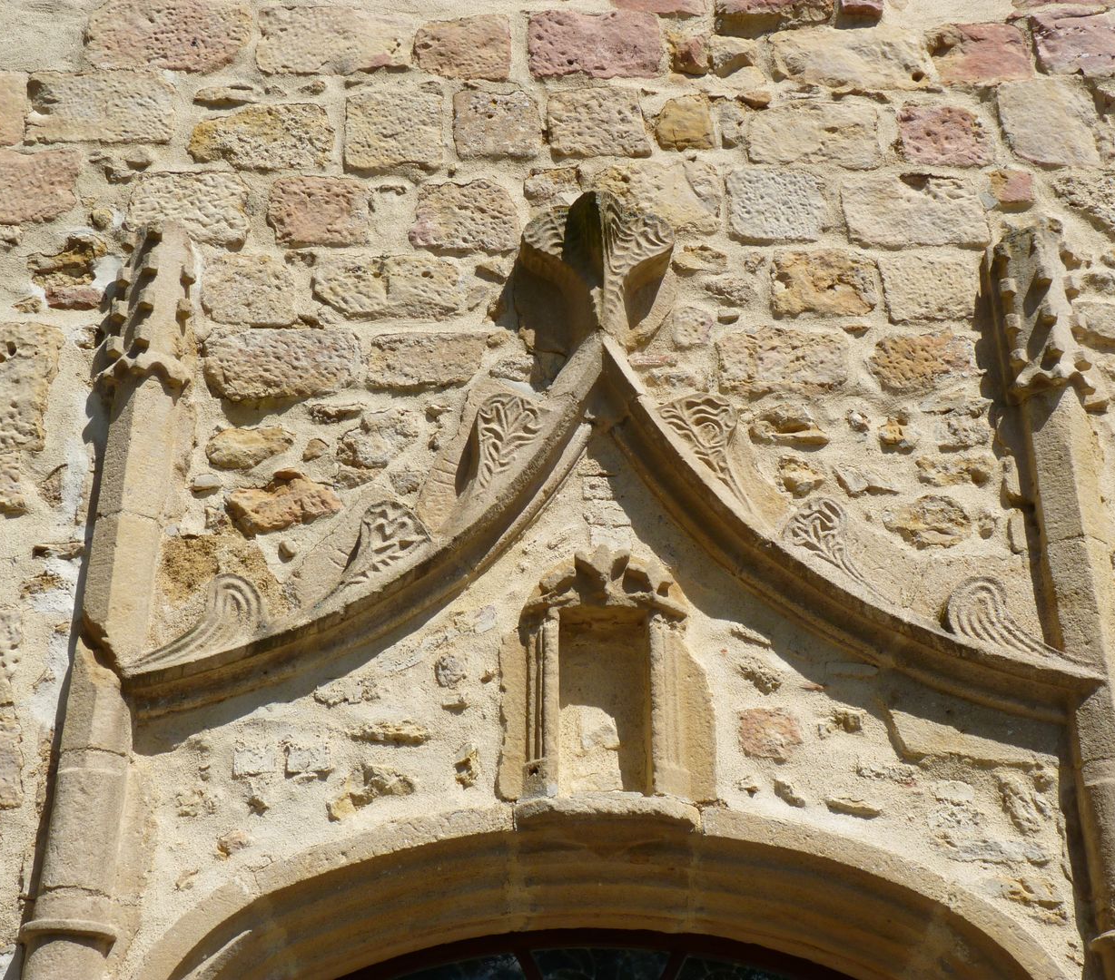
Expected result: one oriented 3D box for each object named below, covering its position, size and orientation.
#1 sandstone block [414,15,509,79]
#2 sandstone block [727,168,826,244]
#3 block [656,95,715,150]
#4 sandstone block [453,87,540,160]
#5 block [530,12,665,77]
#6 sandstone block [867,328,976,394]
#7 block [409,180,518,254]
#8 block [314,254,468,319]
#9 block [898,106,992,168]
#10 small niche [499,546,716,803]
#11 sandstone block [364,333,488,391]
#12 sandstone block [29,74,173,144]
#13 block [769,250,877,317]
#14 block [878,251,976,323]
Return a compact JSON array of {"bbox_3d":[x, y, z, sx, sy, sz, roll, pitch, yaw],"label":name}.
[{"bbox_3d":[-0.298,-1.350,5.297,0.298,0.260,0.170,0,-27,0],"label":"sandstone block"},{"bbox_3d":[0.652,-0.806,5.014,0.294,0.282,0.170,0,-27,0],"label":"sandstone block"},{"bbox_3d":[0.391,-1.093,5.146,0.178,0.211,0.140,0,-27,0],"label":"block"},{"bbox_3d":[-0.186,-1.083,5.204,0.269,0.287,0.200,0,-28,0],"label":"sandstone block"},{"bbox_3d":[0.116,-1.361,5.308,0.421,0.282,0.180,0,-27,0],"label":"block"},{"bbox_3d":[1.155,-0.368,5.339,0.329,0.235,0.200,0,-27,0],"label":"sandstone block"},{"bbox_3d":[-0.278,-0.763,5.044,0.320,0.272,0.220,0,-28,0],"label":"block"},{"bbox_3d":[-0.481,-0.549,4.885,0.446,0.228,0.180,0,-27,0],"label":"block"},{"bbox_3d":[1.184,-1.040,5.181,0.280,0.244,0.200,0,-28,0],"label":"block"},{"bbox_3d":[0.125,0.505,4.321,0.534,0.699,0.300,0,-28,0],"label":"small niche"},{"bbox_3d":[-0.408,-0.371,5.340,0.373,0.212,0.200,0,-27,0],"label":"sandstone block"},{"bbox_3d":[-1.403,-1.136,5.191,0.459,0.282,0.180,0,-27,0],"label":"sandstone block"},{"bbox_3d":[0.772,-0.551,4.931,0.307,0.238,0.220,0,-28,0],"label":"block"},{"bbox_3d":[1.072,-0.548,4.879,0.292,0.242,0.170,0,-27,0],"label":"block"}]

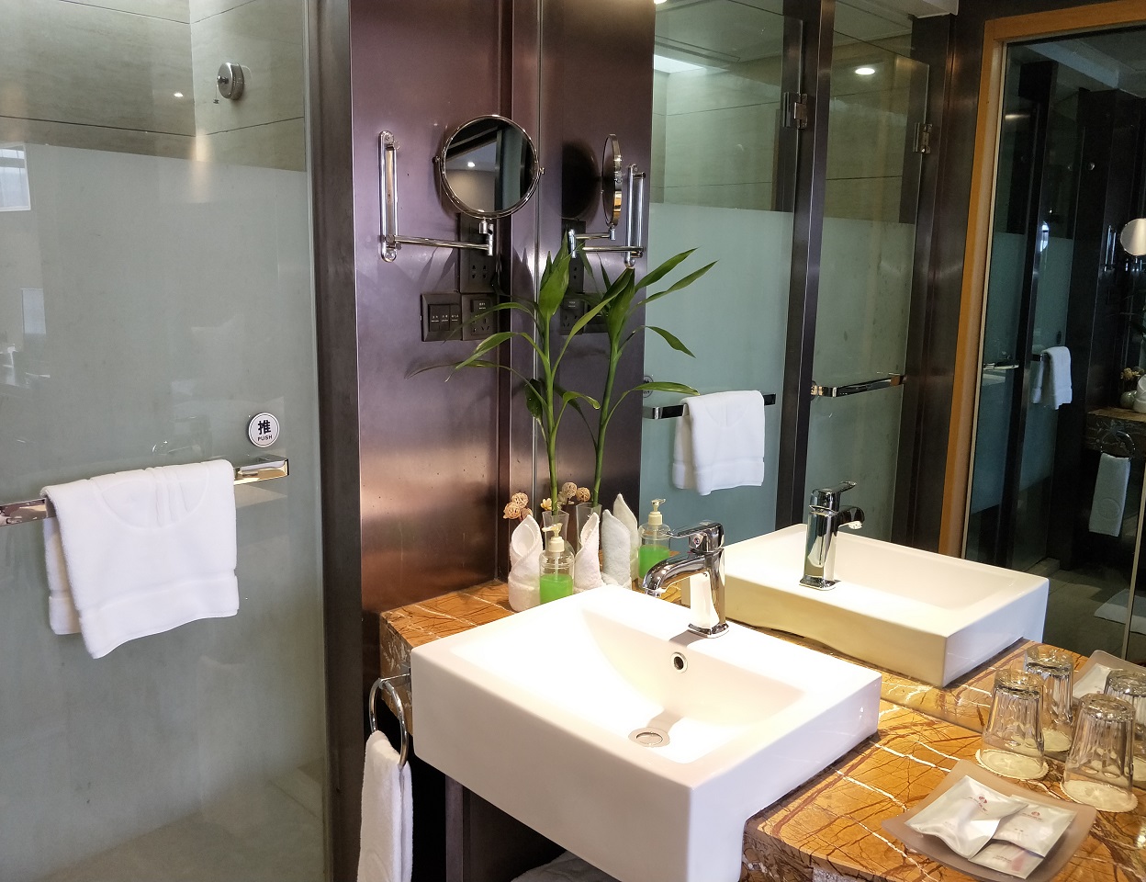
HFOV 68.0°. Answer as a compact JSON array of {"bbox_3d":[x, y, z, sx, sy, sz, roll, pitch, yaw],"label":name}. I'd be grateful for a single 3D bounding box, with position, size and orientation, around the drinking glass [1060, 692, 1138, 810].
[{"bbox_3d":[0.611,0.358,0.976,0.080,0.108,0.080,6,10,29],"label":"drinking glass"}]

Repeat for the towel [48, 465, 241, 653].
[{"bbox_3d":[-0.651,0.172,1.300,0.090,0.254,0.262,9,12,41],"label":"towel"}]

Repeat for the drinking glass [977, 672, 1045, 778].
[{"bbox_3d":[0.547,0.347,1.046,0.078,0.108,0.078,6,10,29],"label":"drinking glass"}]

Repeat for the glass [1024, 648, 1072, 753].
[{"bbox_3d":[0.620,0.338,1.109,0.078,0.108,0.078,5,10,26],"label":"glass"}]

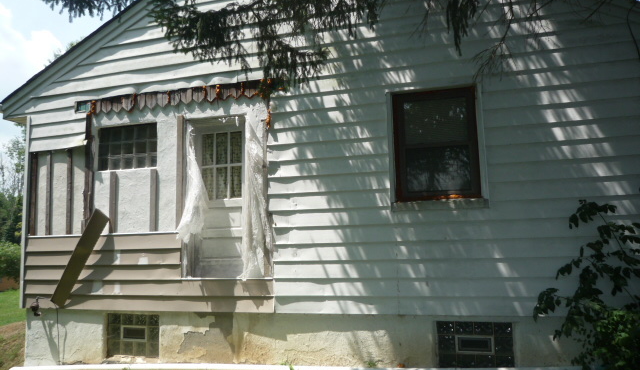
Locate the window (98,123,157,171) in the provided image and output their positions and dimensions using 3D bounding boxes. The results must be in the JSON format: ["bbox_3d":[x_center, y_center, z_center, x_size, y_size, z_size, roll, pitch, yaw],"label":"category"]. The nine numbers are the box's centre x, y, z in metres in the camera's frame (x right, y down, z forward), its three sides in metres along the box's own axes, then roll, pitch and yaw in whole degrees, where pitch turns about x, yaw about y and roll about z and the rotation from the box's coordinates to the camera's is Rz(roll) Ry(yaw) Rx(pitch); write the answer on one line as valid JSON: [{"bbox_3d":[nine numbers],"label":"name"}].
[{"bbox_3d":[-2.699,-0.521,6.493,0.963,0.619,0.100,-3,-6,13],"label":"window"}]

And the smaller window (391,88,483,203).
[{"bbox_3d":[1.364,-0.469,5.425,0.957,1.297,0.100,-3,-6,13],"label":"smaller window"}]

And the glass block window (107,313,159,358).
[{"bbox_3d":[-2.531,2.032,6.270,0.791,0.588,0.100,-3,-6,13],"label":"glass block window"}]

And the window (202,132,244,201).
[{"bbox_3d":[-1.318,-0.257,6.256,0.629,0.938,0.060,-3,-6,13],"label":"window"}]

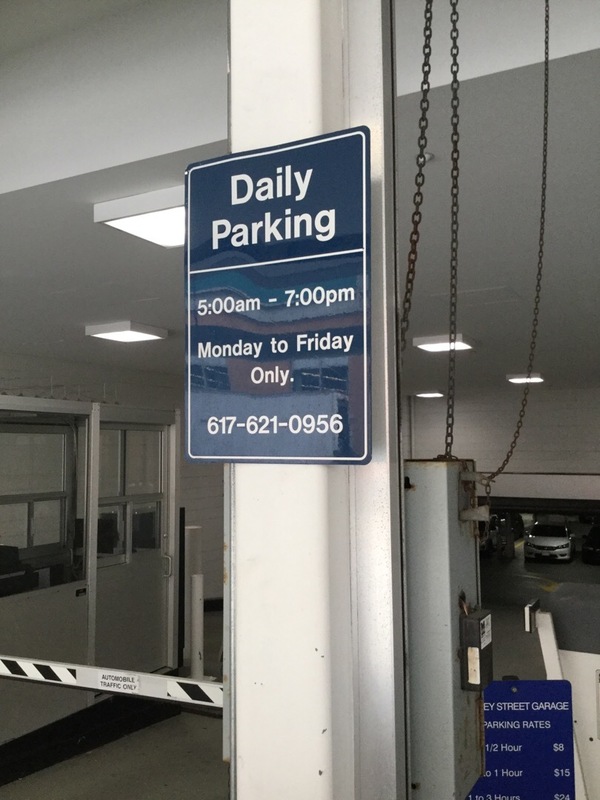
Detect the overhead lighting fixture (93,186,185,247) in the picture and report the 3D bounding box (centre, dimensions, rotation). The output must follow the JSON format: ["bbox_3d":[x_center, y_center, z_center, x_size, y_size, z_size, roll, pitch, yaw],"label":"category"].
[{"bbox_3d":[-0.683,-0.989,3.954,0.610,0.100,0.610,-3,-4,28],"label":"overhead lighting fixture"}]

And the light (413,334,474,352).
[{"bbox_3d":[1.811,-0.705,8.959,0.610,0.100,0.610,-3,-4,28],"label":"light"}]

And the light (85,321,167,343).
[{"bbox_3d":[-1.872,-0.731,7.789,0.610,0.100,0.610,-3,-4,28],"label":"light"}]

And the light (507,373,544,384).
[{"bbox_3d":[4.389,-0.422,13.886,0.610,0.100,0.610,-3,-4,28],"label":"light"}]

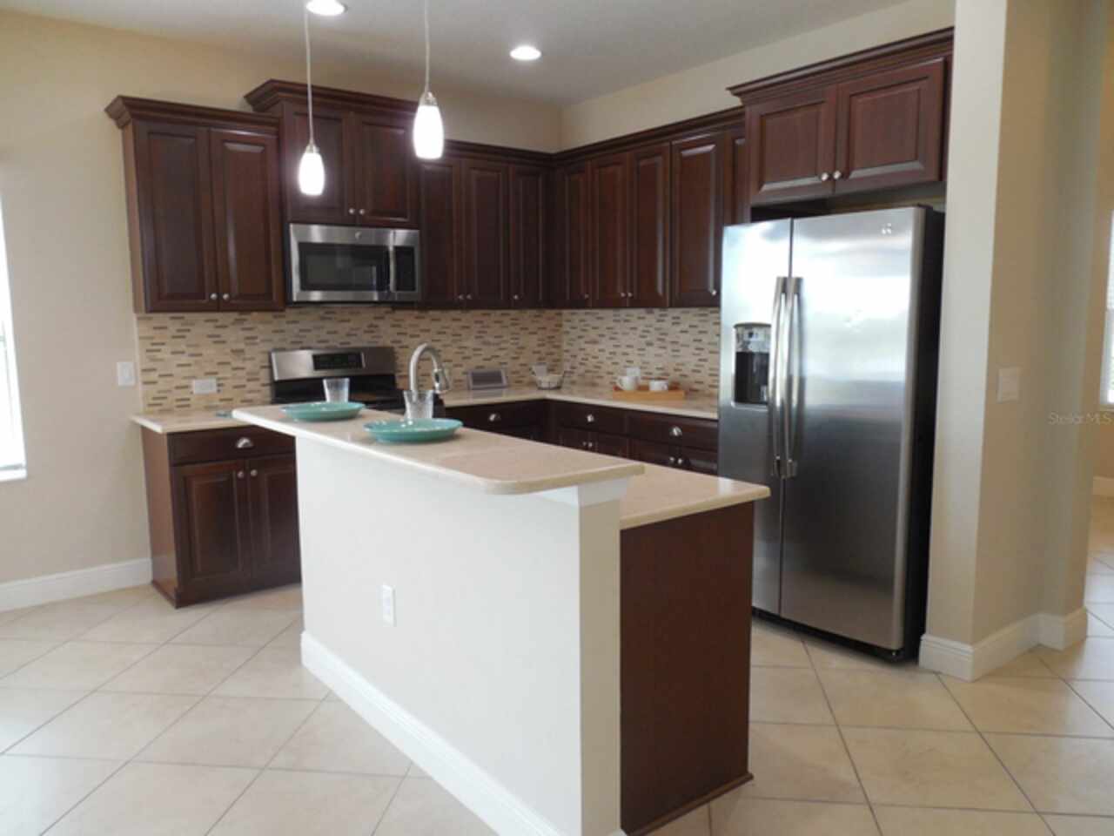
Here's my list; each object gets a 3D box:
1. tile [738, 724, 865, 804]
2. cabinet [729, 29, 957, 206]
[{"bbox_3d":[0.706,1.087,2.568,0.457,0.010,0.457,0,8,7],"label":"tile"},{"bbox_3d":[1.417,-1.250,3.597,0.640,0.550,1.040,-7,10,-38],"label":"cabinet"}]

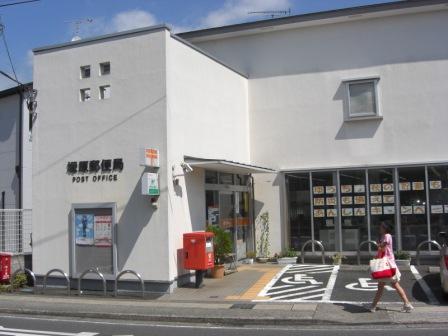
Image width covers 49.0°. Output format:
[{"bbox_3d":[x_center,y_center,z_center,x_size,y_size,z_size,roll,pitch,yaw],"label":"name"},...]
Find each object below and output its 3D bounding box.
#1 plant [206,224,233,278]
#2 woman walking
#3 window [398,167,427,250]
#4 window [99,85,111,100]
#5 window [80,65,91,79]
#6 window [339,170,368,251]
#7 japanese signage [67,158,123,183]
[{"bbox_3d":[-0.062,2.193,12.953,0.670,1.377,0.670,-3,-4,23],"label":"plant"},{"bbox_3d":[2.943,1.773,8.829,0.800,1.588,0.500,-2,-4,15],"label":"woman walking"},{"bbox_3d":[5.464,1.194,14.263,0.813,2.441,0.100,-3,-4,23],"label":"window"},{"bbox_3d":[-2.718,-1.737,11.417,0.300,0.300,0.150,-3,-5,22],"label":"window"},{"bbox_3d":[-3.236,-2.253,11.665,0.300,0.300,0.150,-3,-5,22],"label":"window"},{"bbox_3d":[3.931,1.293,14.909,0.874,2.430,0.100,-3,-4,23],"label":"window"},{"bbox_3d":[-3.157,0.075,11.978,1.623,0.542,0.070,-3,-4,23],"label":"japanese signage"}]

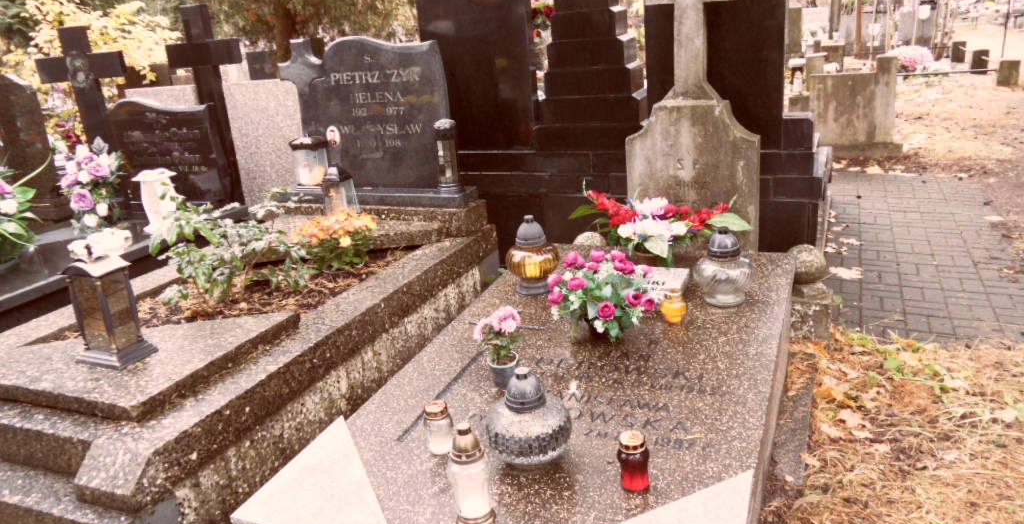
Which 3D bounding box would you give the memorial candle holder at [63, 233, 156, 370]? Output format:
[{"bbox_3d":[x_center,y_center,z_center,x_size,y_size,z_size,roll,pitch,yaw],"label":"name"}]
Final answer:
[{"bbox_3d":[-1.232,0.113,2.141,0.197,0.384,0.149,3,19,22],"label":"memorial candle holder"}]

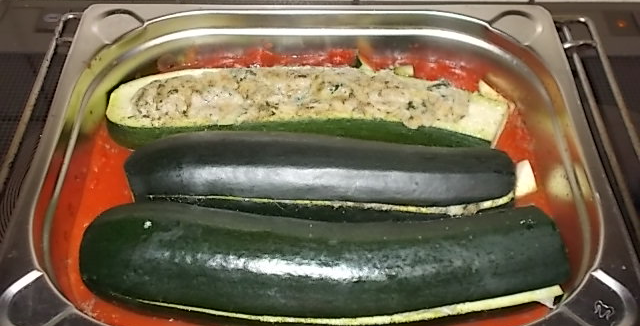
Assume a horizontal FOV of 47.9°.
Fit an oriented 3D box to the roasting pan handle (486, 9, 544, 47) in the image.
[{"bbox_3d":[0.137,-0.095,0.495,0.035,0.008,0.031,37,58,28],"label":"roasting pan handle"}]

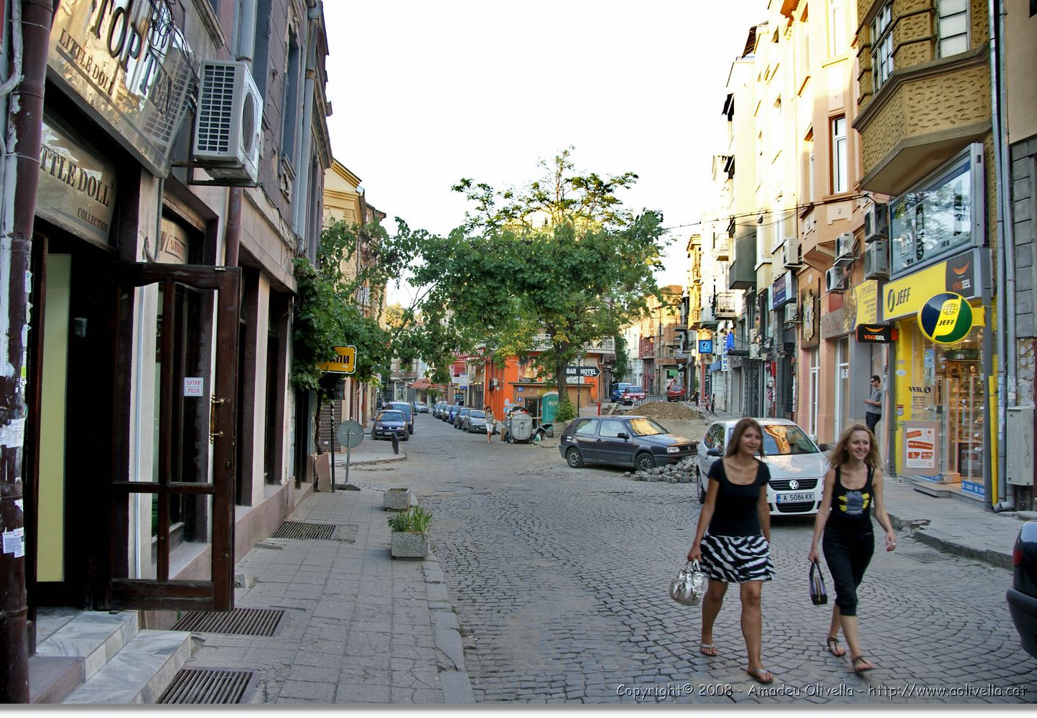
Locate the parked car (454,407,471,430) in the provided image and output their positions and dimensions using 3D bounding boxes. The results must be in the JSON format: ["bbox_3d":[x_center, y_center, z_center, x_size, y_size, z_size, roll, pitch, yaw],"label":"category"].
[{"bbox_3d":[-3.490,4.220,57.200,1.700,1.450,4.250,1,-2,-9],"label":"parked car"}]

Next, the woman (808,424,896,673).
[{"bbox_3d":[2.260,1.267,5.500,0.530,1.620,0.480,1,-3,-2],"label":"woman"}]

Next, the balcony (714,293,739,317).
[{"bbox_3d":[11.300,-2.870,44.000,1.000,1.250,2.300,0,-2,9],"label":"balcony"}]

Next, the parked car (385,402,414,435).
[{"bbox_3d":[-6.796,3.387,46.100,1.700,1.820,4.100,1,-3,-9],"label":"parked car"}]

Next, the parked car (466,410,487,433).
[{"bbox_3d":[-2.430,3.940,51.200,1.700,1.420,4.250,1,-2,-10],"label":"parked car"}]

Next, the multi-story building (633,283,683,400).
[{"bbox_3d":[15.530,-1.855,89.000,6.300,12.000,8.000,0,-3,14],"label":"multi-story building"}]

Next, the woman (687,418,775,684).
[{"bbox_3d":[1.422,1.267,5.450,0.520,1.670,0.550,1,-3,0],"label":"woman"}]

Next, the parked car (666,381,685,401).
[{"bbox_3d":[14.550,3.180,74.500,1.670,1.420,4.100,0,-2,10],"label":"parked car"}]

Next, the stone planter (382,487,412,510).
[{"bbox_3d":[-1.850,2.150,12.350,0.370,0.280,0.430,0,-2,-3],"label":"stone planter"}]

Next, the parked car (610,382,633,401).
[{"bbox_3d":[8.750,2.770,66.500,1.720,1.570,4.200,1,-3,-1],"label":"parked car"}]

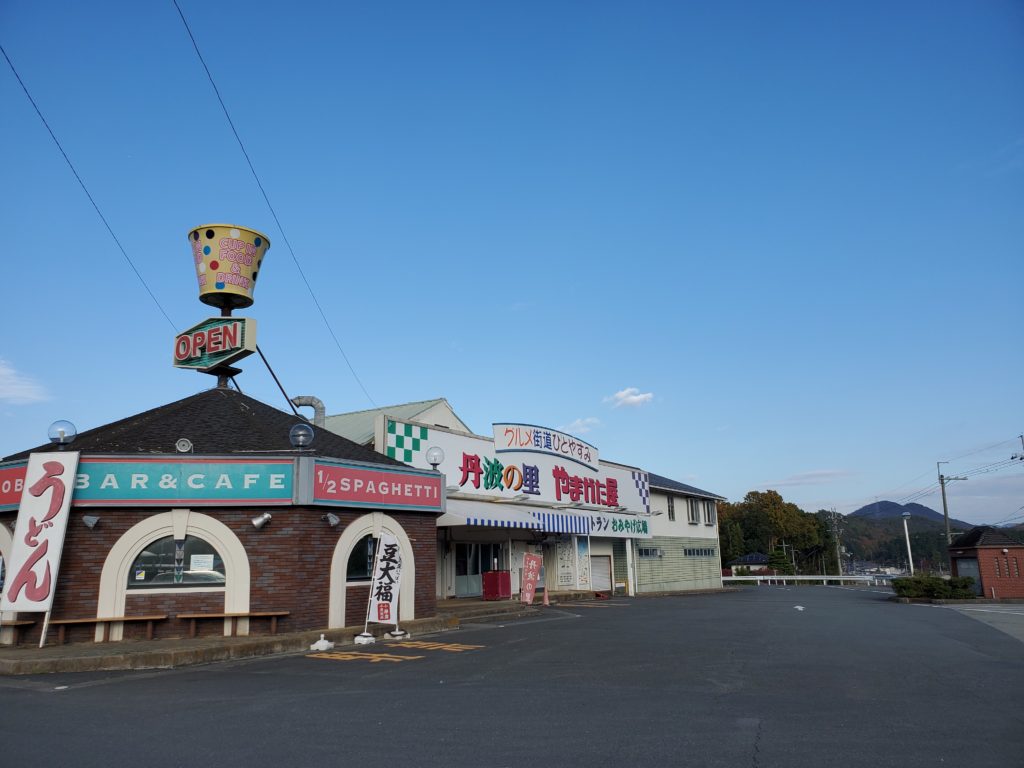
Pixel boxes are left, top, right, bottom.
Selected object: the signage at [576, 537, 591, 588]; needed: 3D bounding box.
[{"bbox_3d":[3.287,8.217,35.207,0.650,2.250,0.060,-9,-15,33],"label":"signage"}]

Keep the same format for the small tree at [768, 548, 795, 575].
[{"bbox_3d":[28.033,18.567,80.000,2.800,3.100,2.800,-1,-13,0],"label":"small tree"}]

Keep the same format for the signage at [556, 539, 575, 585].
[{"bbox_3d":[2.531,8.298,35.713,0.900,2.100,0.060,-9,-15,33],"label":"signage"}]

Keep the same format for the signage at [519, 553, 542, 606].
[{"bbox_3d":[0.697,6.965,27.500,0.650,1.820,0.100,1,-13,-7],"label":"signage"}]

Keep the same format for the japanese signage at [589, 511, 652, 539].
[{"bbox_3d":[4.070,5.785,31.511,0.150,0.980,7.500,-9,-15,33],"label":"japanese signage"}]

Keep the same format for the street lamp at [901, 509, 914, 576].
[{"bbox_3d":[21.575,9.085,41.519,0.500,4.300,0.500,-1,-13,0],"label":"street lamp"}]

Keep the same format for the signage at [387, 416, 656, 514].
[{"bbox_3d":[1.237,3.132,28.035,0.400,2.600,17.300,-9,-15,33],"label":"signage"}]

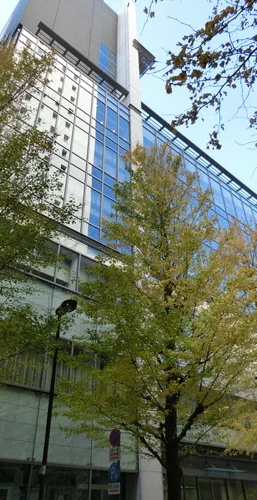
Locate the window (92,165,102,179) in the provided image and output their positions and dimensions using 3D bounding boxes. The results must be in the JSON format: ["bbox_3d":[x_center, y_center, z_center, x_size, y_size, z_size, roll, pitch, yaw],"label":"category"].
[{"bbox_3d":[-2.025,-4.972,23.606,0.737,0.951,0.100,27,-44,-32],"label":"window"}]

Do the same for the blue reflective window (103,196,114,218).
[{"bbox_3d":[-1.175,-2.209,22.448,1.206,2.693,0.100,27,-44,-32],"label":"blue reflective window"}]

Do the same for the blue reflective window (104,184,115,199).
[{"bbox_3d":[-1.195,-3.732,23.567,1.206,1.032,0.100,27,-44,-32],"label":"blue reflective window"}]

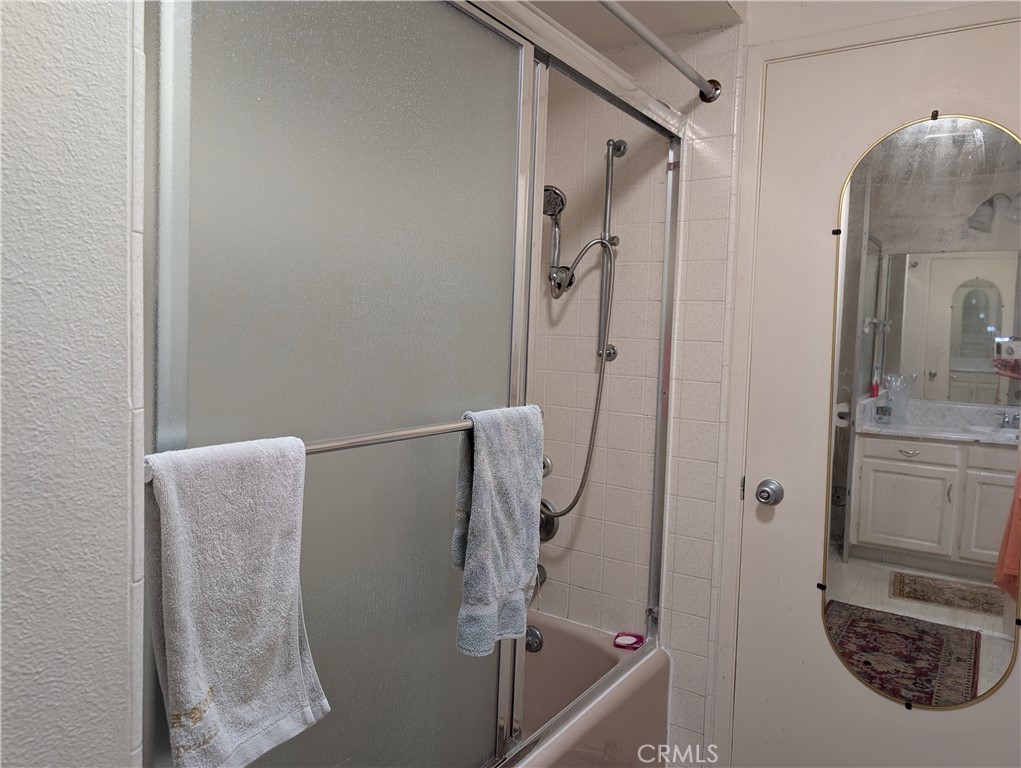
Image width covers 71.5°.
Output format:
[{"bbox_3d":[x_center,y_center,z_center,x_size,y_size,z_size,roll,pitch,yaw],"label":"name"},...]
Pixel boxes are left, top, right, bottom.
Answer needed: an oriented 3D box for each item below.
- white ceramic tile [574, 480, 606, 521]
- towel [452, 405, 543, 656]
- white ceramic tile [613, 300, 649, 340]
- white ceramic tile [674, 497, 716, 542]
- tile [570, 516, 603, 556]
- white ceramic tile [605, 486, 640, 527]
[{"bbox_3d":[0.239,0.355,2.157,0.108,0.108,0.009,4,4,34],"label":"white ceramic tile"},{"bbox_3d":[-0.018,0.257,1.295,0.065,0.432,0.228,4,5,36],"label":"towel"},{"bbox_3d":[0.348,-0.184,2.054,0.108,0.108,0.010,4,4,33],"label":"white ceramic tile"},{"bbox_3d":[0.508,0.371,1.946,0.108,0.107,0.009,4,5,36],"label":"white ceramic tile"},{"bbox_3d":[0.236,0.464,2.164,0.108,0.108,0.009,4,4,34],"label":"tile"},{"bbox_3d":[0.328,0.357,2.075,0.108,0.107,0.009,4,5,36],"label":"white ceramic tile"}]

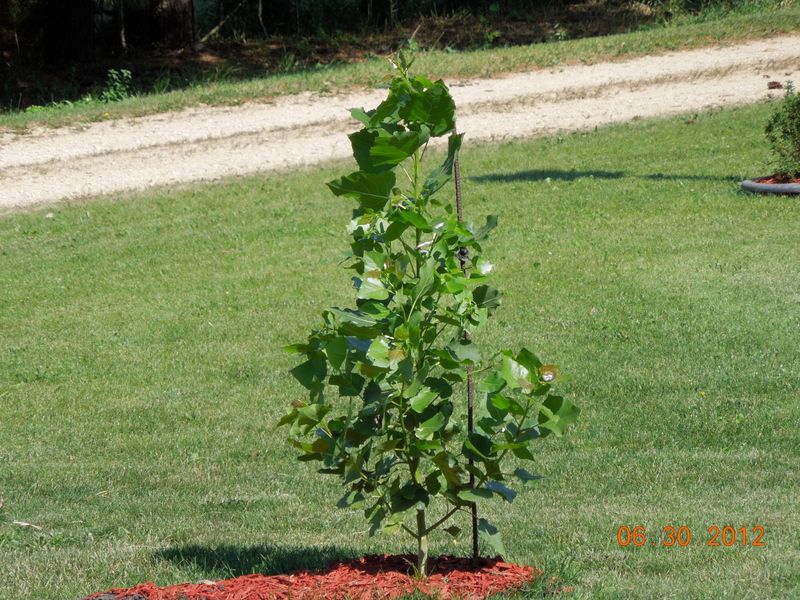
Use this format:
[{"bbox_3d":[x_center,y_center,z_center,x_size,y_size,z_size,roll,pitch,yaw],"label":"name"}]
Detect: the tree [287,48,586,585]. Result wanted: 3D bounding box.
[{"bbox_3d":[0.090,0.040,16.500,0.870,1.540,0.840,0,4,0],"label":"tree"}]

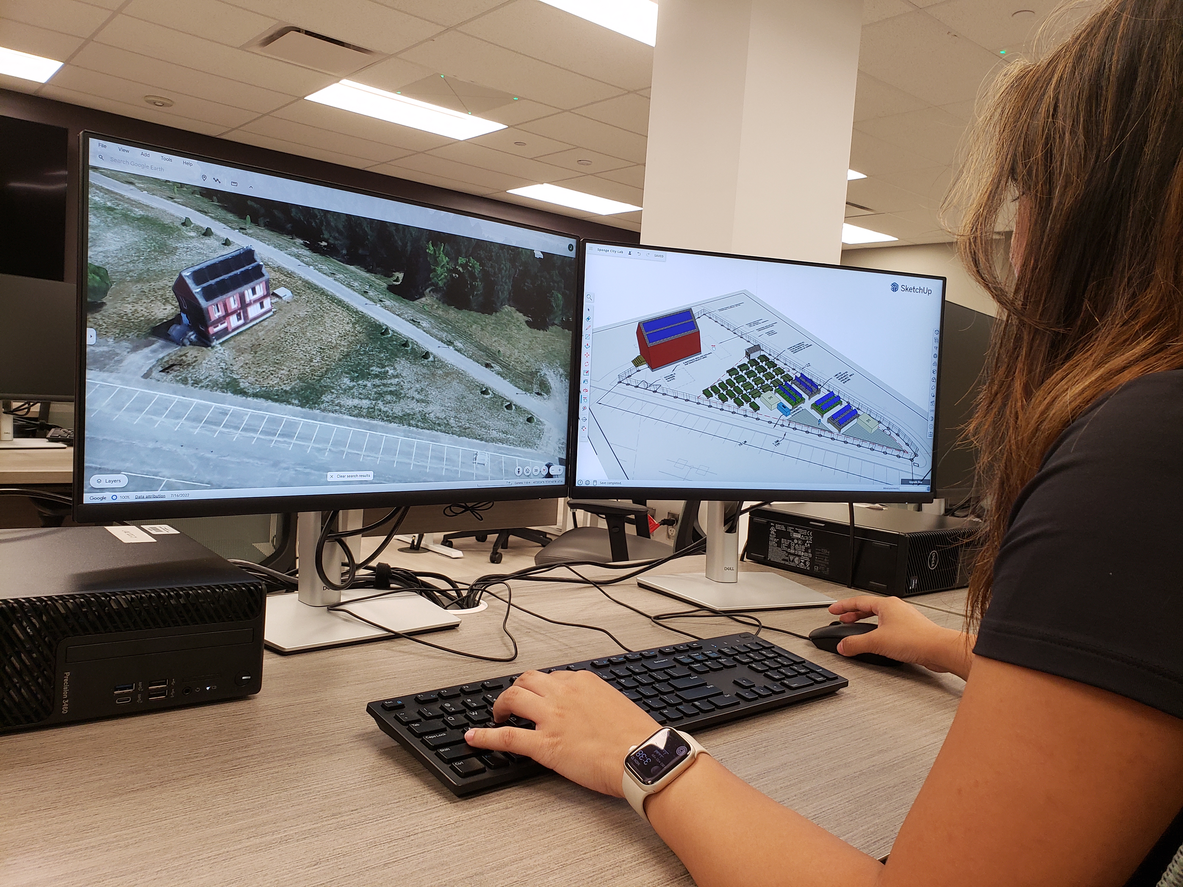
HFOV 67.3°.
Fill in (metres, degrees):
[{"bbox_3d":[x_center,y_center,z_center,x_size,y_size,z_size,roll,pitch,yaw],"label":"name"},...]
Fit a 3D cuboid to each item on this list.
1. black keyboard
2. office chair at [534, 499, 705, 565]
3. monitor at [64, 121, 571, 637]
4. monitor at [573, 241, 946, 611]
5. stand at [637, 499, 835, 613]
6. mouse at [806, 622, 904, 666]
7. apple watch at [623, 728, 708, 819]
[{"bbox_3d":[0.040,0.220,0.765,0.442,0.024,0.128,0,10,-41],"label":"black keyboard"},{"bbox_3d":[0.088,0.338,2.853,0.620,0.960,0.640,5,4,25],"label":"office chair"},{"bbox_3d":[-0.249,-0.031,0.936,0.538,0.452,0.175,0,5,-43],"label":"monitor"},{"bbox_3d":[0.220,-0.019,1.210,0.538,0.452,0.175,2,4,-19],"label":"monitor"},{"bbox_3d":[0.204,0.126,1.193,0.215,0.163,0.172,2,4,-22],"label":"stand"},{"bbox_3d":[0.290,0.210,0.970,0.063,0.037,0.114,1,5,-39],"label":"mouse"},{"bbox_3d":[0.050,0.208,0.545,0.054,0.049,0.040,-32,26,-19],"label":"apple watch"}]

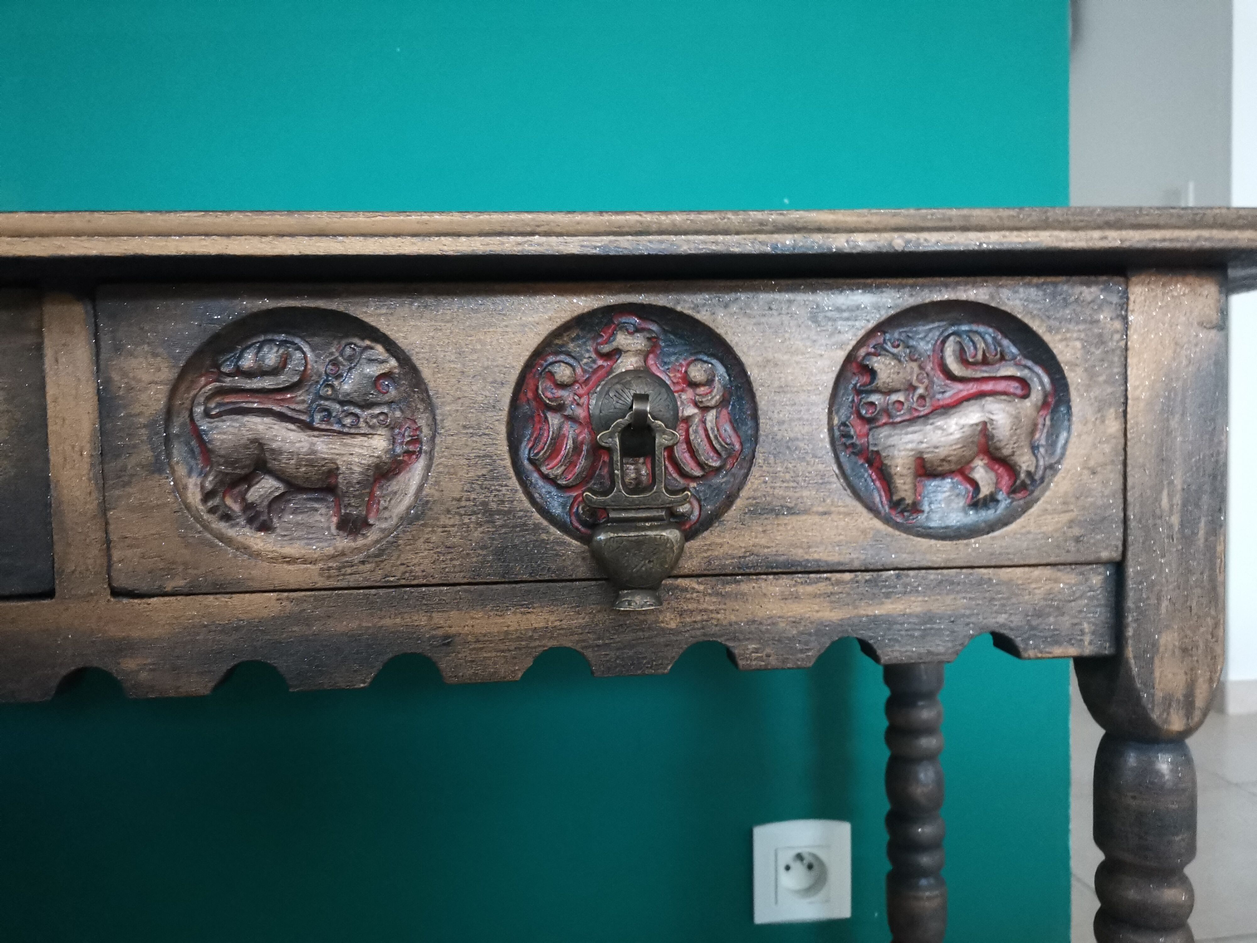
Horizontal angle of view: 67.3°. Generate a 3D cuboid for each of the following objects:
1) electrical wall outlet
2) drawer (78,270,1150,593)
[{"bbox_3d":[0.141,0.324,0.772,0.080,0.084,0.012,-1,3,-4],"label":"electrical wall outlet"},{"bbox_3d":[-0.008,-0.023,0.511,0.403,0.117,0.280,-1,3,-4],"label":"drawer"}]

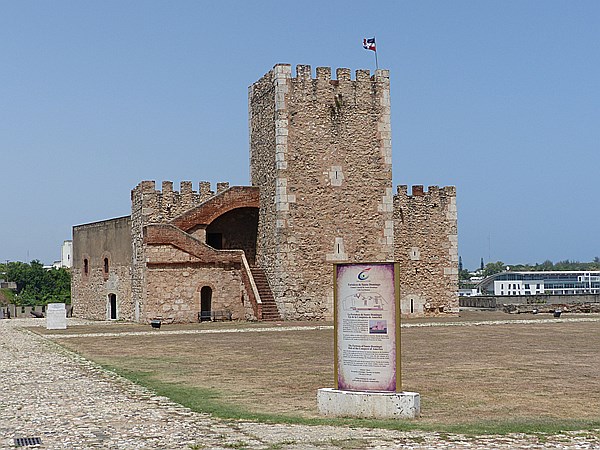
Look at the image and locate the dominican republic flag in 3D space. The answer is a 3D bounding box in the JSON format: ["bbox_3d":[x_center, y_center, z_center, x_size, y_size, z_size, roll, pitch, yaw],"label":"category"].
[{"bbox_3d":[4.898,-12.756,66.256,1.100,1.020,0.400,0,-4,-14],"label":"dominican republic flag"}]

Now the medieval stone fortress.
[{"bbox_3d":[-3.413,-1.506,74.776,27.340,17.800,21.048,0,-4,-17],"label":"medieval stone fortress"}]

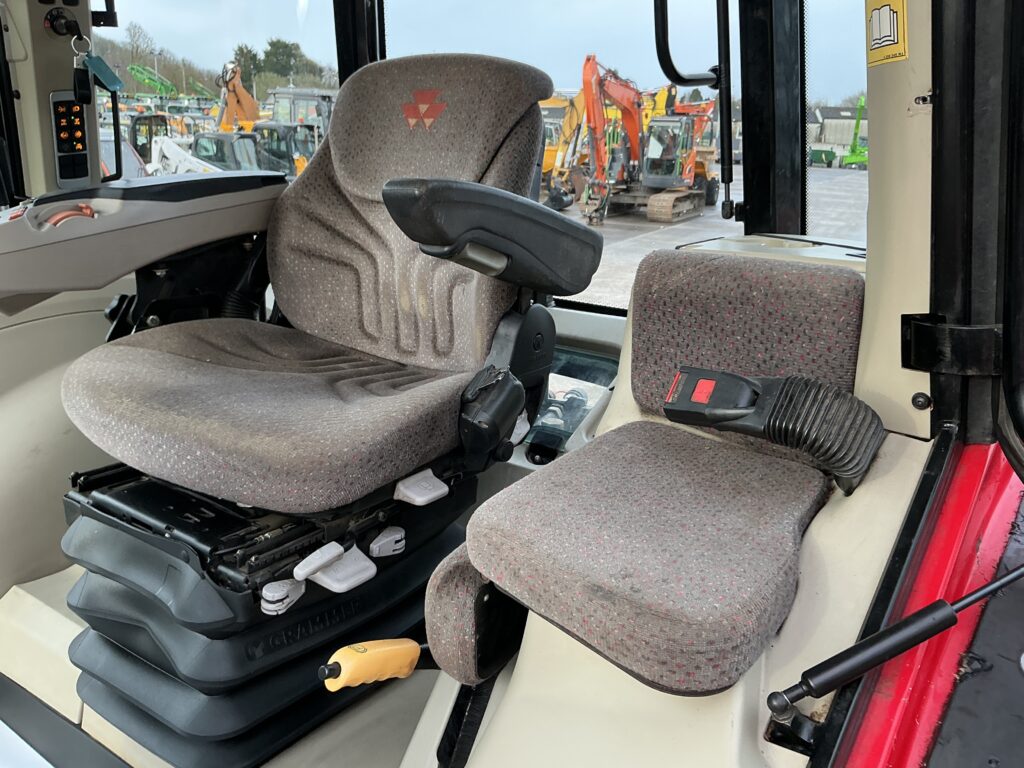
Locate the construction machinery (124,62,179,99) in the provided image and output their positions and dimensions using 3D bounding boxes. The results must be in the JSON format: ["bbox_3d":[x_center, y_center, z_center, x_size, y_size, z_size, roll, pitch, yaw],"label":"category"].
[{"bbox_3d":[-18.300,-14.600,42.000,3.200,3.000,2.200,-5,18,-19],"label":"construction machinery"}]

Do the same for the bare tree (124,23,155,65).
[{"bbox_3d":[-58.463,-52.813,130.000,4.800,8.000,4.800,1,17,0],"label":"bare tree"}]

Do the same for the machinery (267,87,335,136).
[{"bbox_3d":[-4.700,-5.000,18.800,2.100,2.800,3.800,-1,17,-8],"label":"machinery"}]

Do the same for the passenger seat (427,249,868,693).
[{"bbox_3d":[0.180,0.080,1.045,0.410,0.450,0.430,16,22,39],"label":"passenger seat"}]

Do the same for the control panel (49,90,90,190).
[{"bbox_3d":[-0.763,-0.420,1.430,0.060,0.164,0.018,-15,23,-43],"label":"control panel"}]

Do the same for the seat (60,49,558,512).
[{"bbox_3d":[-0.279,-0.181,1.187,0.530,0.590,0.590,14,21,35],"label":"seat"}]

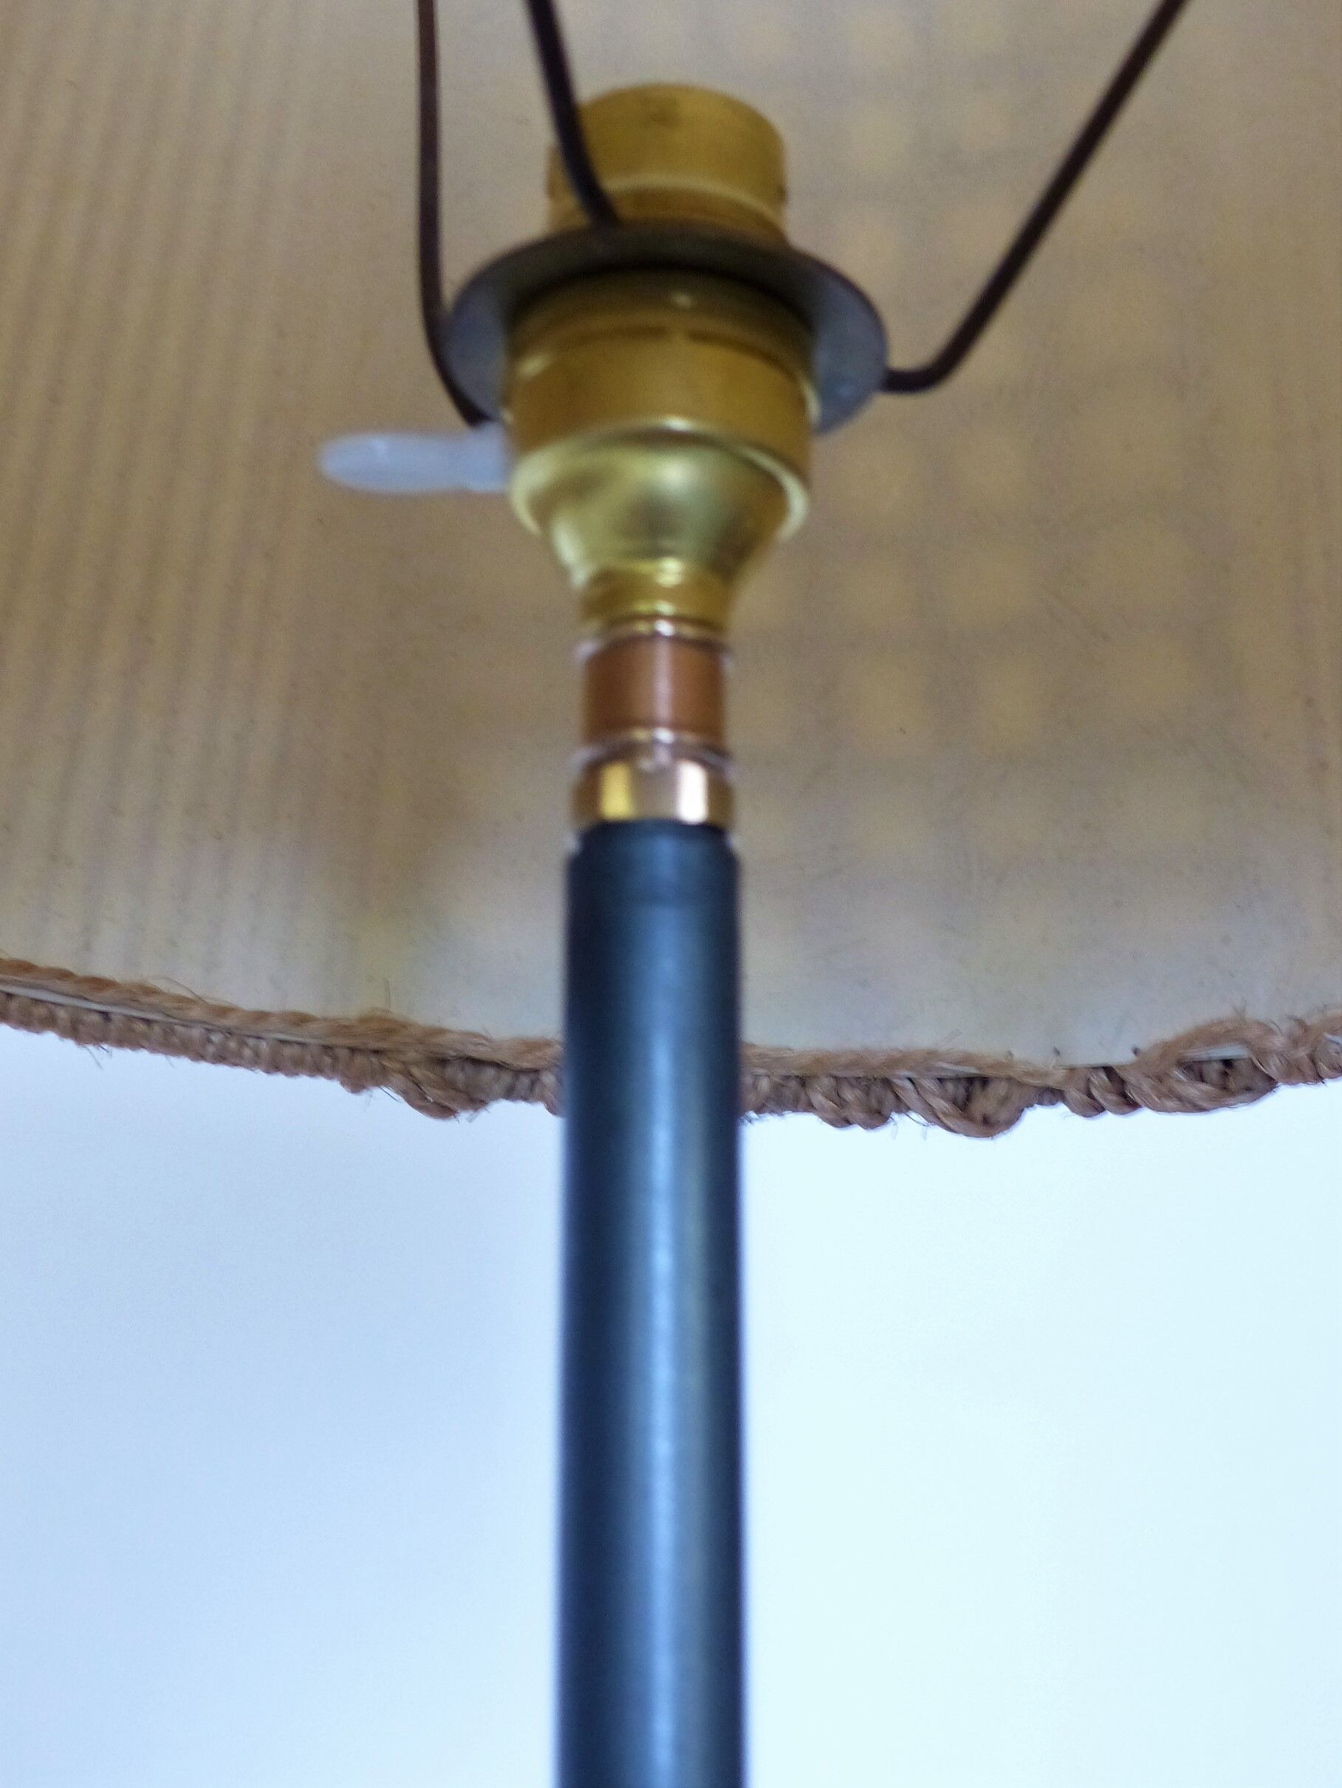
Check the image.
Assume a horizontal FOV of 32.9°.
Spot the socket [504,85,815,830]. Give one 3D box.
[{"bbox_3d":[-0.001,-0.045,0.249,0.034,0.082,0.034,1,-15,0],"label":"socket"}]

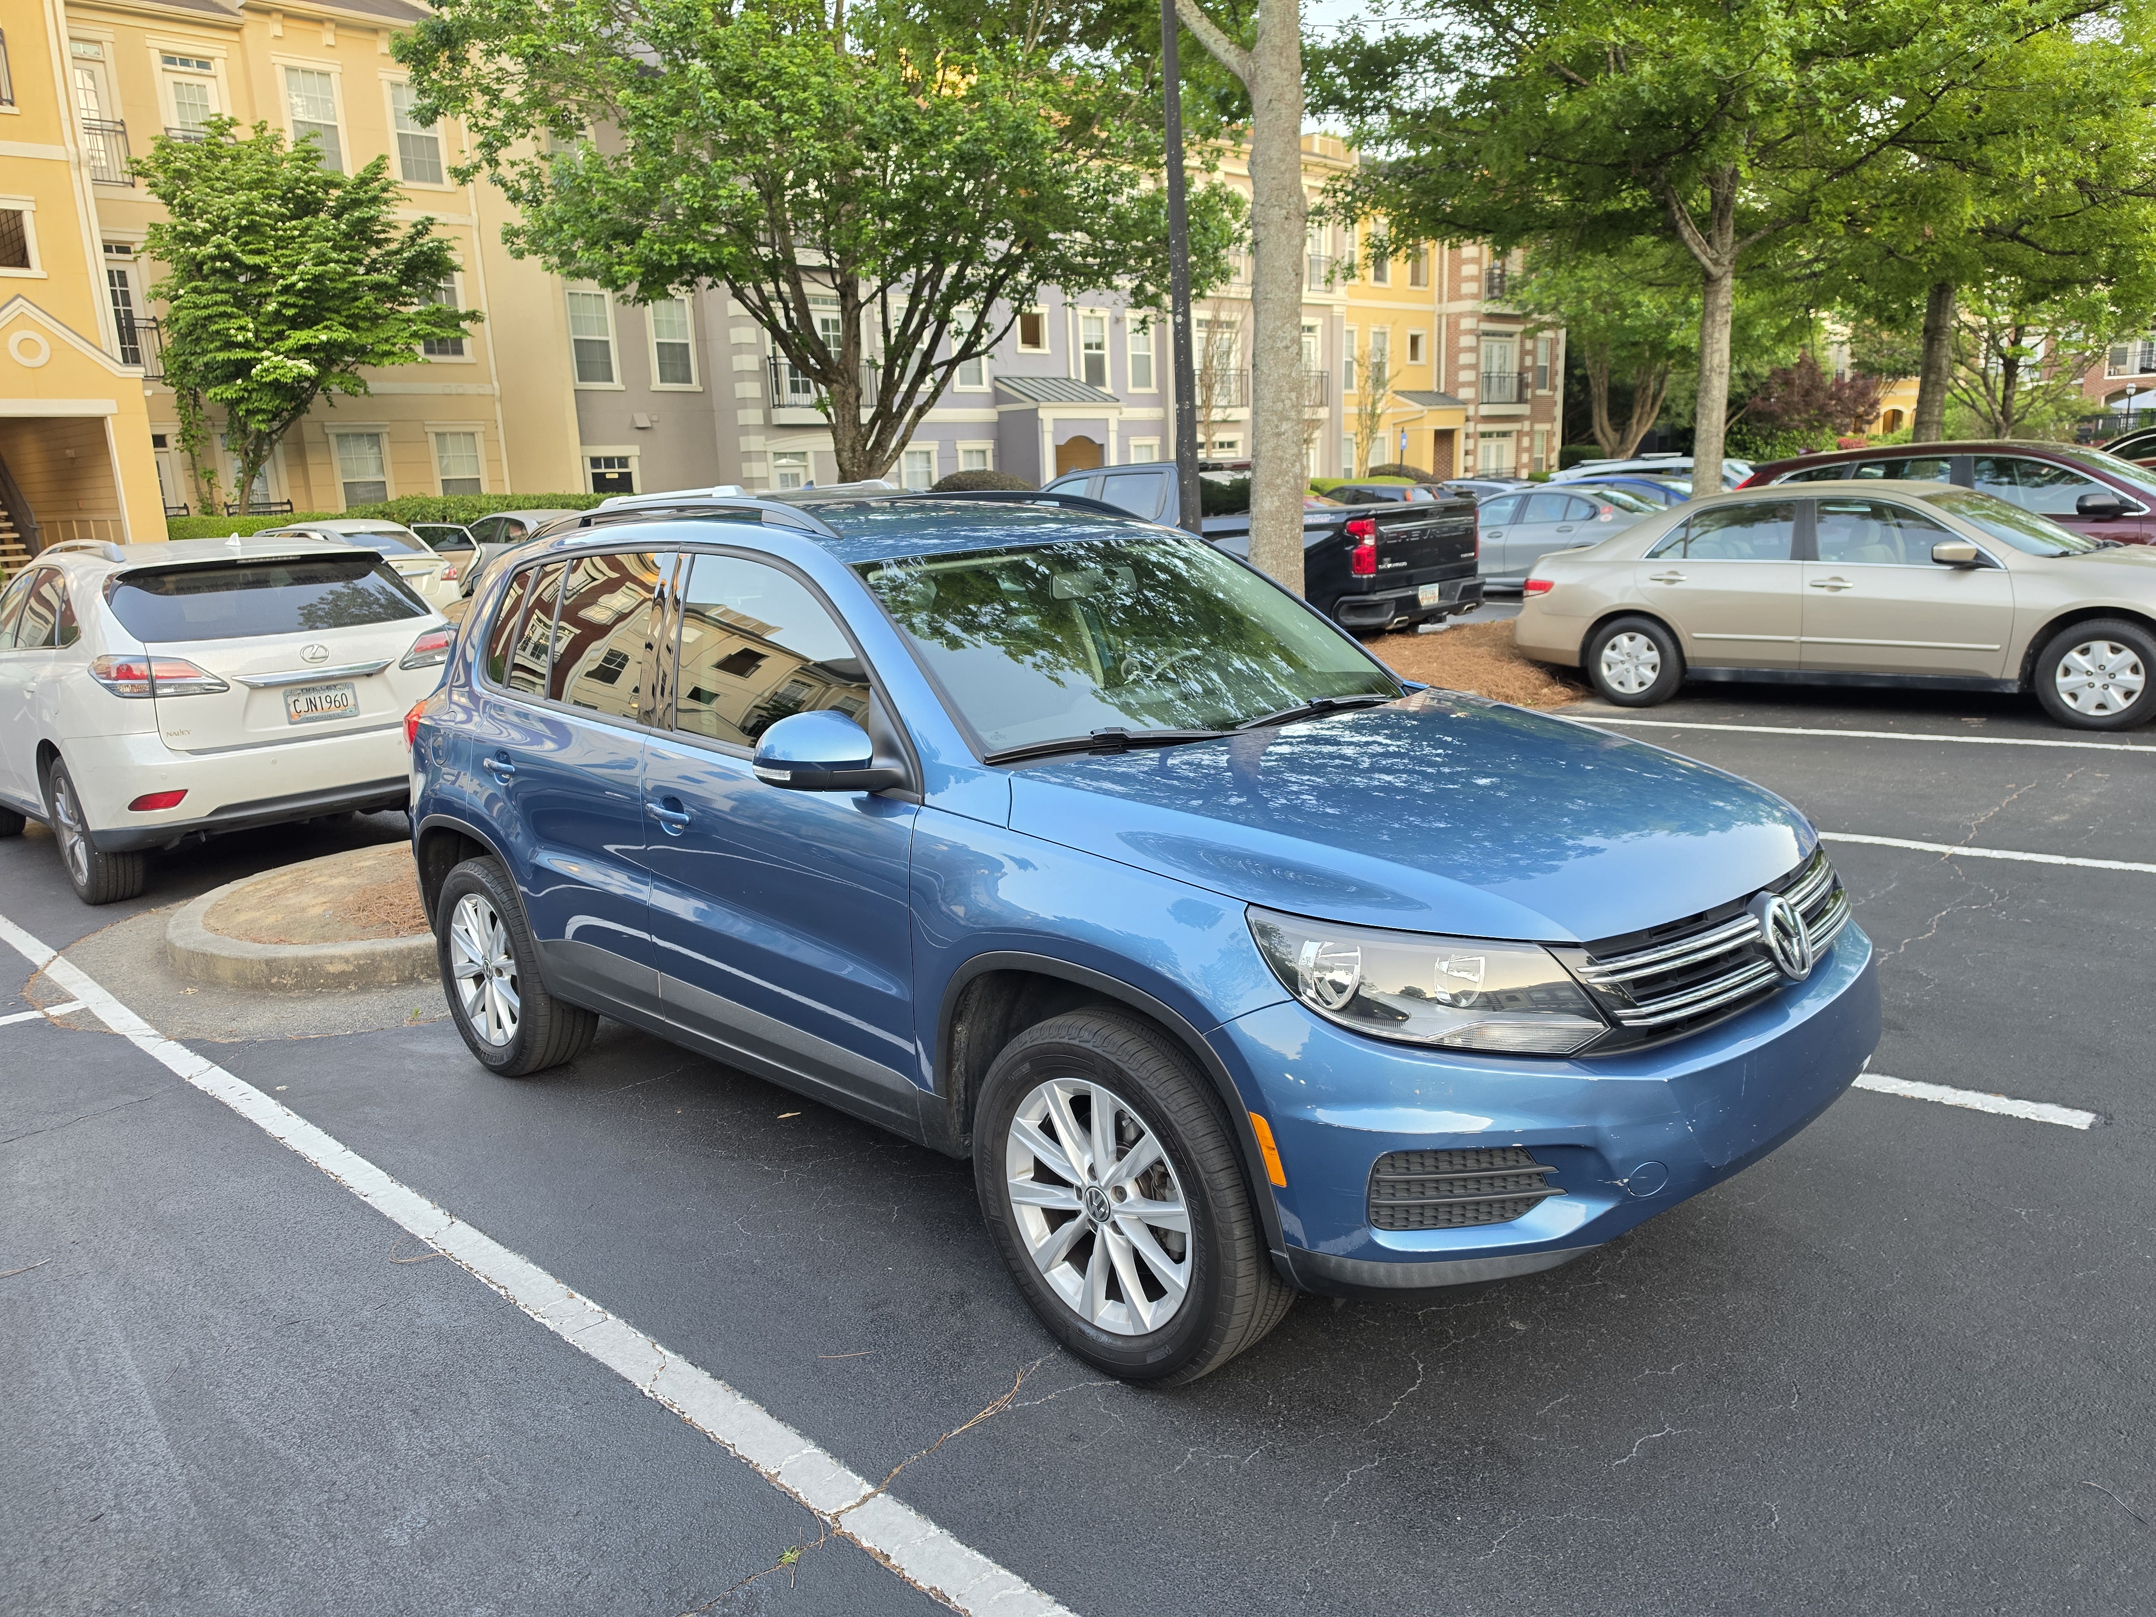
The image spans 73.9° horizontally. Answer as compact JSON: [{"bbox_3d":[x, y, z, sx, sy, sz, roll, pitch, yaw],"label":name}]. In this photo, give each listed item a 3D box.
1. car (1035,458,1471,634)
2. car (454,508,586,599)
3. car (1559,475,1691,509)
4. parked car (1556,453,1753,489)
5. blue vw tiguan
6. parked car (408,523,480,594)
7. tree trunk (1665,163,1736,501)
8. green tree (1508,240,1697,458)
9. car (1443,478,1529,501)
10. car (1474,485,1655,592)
[{"bbox_3d":[0.790,-2.280,13.700,5.890,1.970,2.060,9,17,44],"label":"car"},{"bbox_3d":[-7.650,-3.770,21.500,4.700,1.450,1.820,9,17,40],"label":"car"},{"bbox_3d":[8.050,-4.170,21.100,4.600,1.470,1.820,9,17,44],"label":"car"},{"bbox_3d":[9.450,-4.800,23.000,4.650,1.660,1.820,9,17,44],"label":"parked car"},{"bbox_3d":[-0.354,-0.050,4.037,4.430,1.690,1.840,7,16,44],"label":"blue vw tiguan"},{"bbox_3d":[-9.000,-3.700,19.900,4.600,1.580,1.820,9,17,42],"label":"parked car"},{"bbox_3d":[6.450,-4.150,14.700,0.680,4.600,0.550,-2,13,0],"label":"tree trunk"},{"bbox_3d":[13.500,-11.000,37.000,5.000,7.000,4.800,-2,13,0],"label":"green tree"},{"bbox_3d":[10.850,-7.900,37.200,4.600,1.470,1.820,10,18,43],"label":"car"},{"bbox_3d":[6.200,-3.620,19.300,1.830,1.440,4.710,-14,16,-41],"label":"car"}]

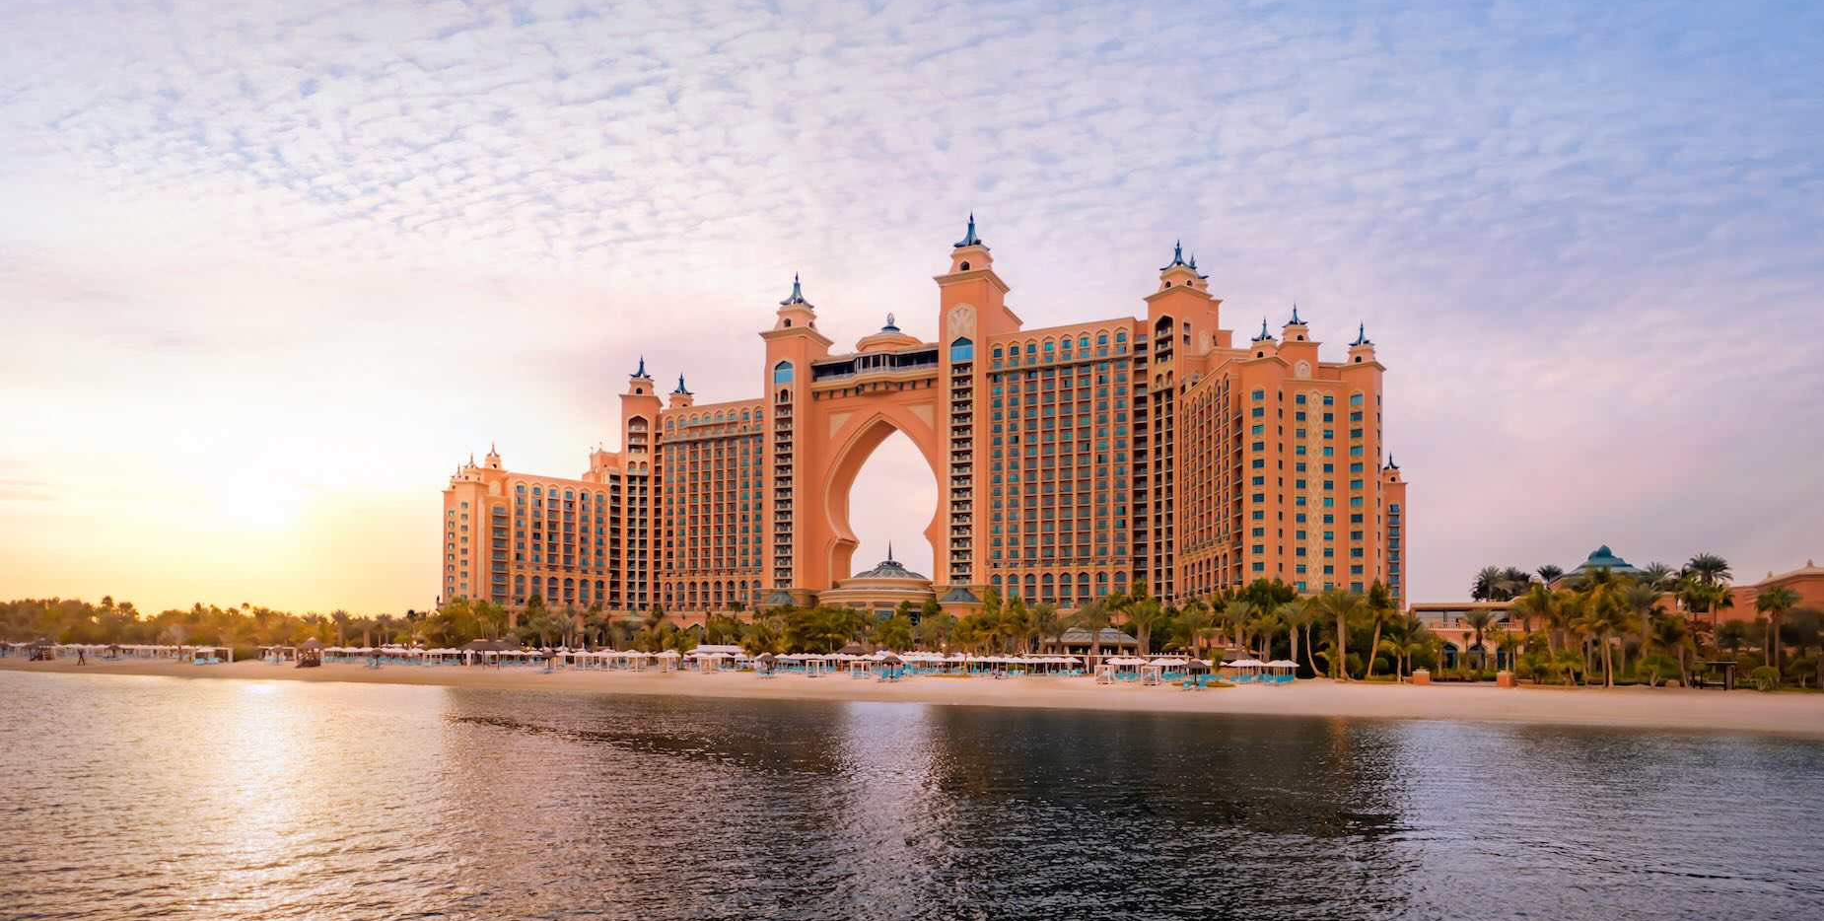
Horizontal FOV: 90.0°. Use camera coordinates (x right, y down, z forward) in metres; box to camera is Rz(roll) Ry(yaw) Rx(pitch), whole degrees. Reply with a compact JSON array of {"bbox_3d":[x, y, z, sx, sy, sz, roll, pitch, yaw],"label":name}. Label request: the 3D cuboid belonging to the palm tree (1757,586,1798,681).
[{"bbox_3d":[93.053,18.239,98.000,3.600,9.960,3.600,-7,-10,43],"label":"palm tree"}]

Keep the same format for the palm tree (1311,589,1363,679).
[{"bbox_3d":[45.722,18.660,98.000,5.100,9.890,5.100,-3,-8,24],"label":"palm tree"}]

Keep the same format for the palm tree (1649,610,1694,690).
[{"bbox_3d":[70.745,17.614,85.000,3.500,7.180,3.500,-6,-9,39],"label":"palm tree"}]

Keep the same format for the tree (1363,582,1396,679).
[{"bbox_3d":[50.164,18.316,98.000,3.500,10.420,3.500,-4,-8,27],"label":"tree"}]

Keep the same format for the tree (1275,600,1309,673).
[{"bbox_3d":[43.736,20.363,105.000,3.800,8.700,3.800,-3,-8,22],"label":"tree"}]

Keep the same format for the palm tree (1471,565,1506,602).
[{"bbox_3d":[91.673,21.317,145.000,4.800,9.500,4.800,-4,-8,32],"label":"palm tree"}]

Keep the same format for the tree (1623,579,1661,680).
[{"bbox_3d":[76.899,17.867,96.000,3.500,10.660,3.500,-5,-9,38],"label":"tree"}]

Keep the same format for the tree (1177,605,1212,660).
[{"bbox_3d":[37.851,23.373,122.000,4.500,8.010,4.500,-2,-7,17],"label":"tree"}]

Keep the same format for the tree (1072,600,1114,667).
[{"bbox_3d":[24.415,23.180,123.000,5.400,9.230,5.400,-1,-7,11],"label":"tree"}]

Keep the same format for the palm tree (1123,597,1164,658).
[{"bbox_3d":[31.591,23.175,124.000,5.400,9.310,5.400,-2,-7,14],"label":"palm tree"}]

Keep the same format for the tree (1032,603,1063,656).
[{"bbox_3d":[19.792,25.253,134.000,4.600,8.800,4.600,-1,-7,8],"label":"tree"}]

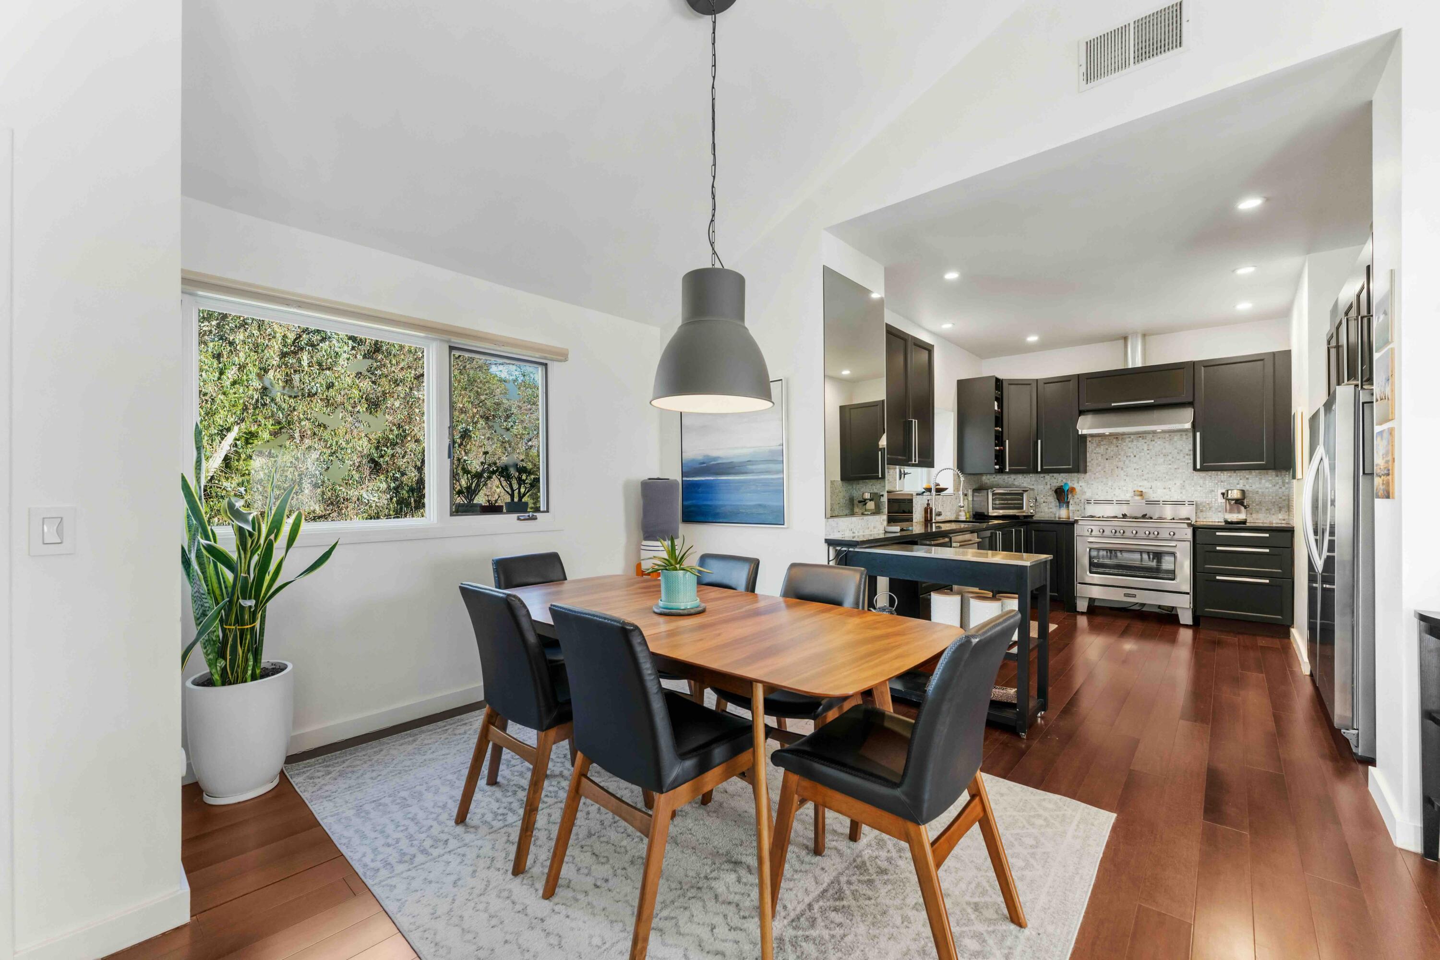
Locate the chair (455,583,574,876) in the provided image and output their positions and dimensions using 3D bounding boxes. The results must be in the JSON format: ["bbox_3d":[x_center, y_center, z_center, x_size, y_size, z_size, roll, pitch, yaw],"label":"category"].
[{"bbox_3d":[-0.642,0.839,2.167,0.480,0.895,0.590,0,0,40],"label":"chair"}]

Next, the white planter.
[{"bbox_3d":[-2.024,1.063,2.374,0.360,0.487,0.360,0,-1,42],"label":"white planter"}]

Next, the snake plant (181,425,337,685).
[{"bbox_3d":[-1.990,0.307,2.379,0.490,1.100,0.560,0,-1,42],"label":"snake plant"}]

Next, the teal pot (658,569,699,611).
[{"bbox_3d":[-0.165,0.445,2.285,0.168,0.137,0.168,0,0,0],"label":"teal pot"}]

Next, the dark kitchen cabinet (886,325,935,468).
[{"bbox_3d":[1.366,-0.617,4.523,0.390,1.025,0.950,0,0,42],"label":"dark kitchen cabinet"}]

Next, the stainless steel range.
[{"bbox_3d":[4.223,0.783,5.694,0.910,1.140,0.660,0,-1,41],"label":"stainless steel range"}]

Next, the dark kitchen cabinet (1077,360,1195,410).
[{"bbox_3d":[4.229,-0.909,5.697,0.910,0.377,0.390,0,0,42],"label":"dark kitchen cabinet"}]

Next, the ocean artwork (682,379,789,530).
[{"bbox_3d":[0.066,-0.167,3.822,0.945,0.950,0.040,0,0,42],"label":"ocean artwork"}]

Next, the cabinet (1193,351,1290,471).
[{"bbox_3d":[4.803,-0.596,5.172,0.640,1.022,0.390,0,0,42],"label":"cabinet"}]

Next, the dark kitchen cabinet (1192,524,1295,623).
[{"bbox_3d":[4.840,0.878,5.175,0.620,0.884,0.620,0,-1,41],"label":"dark kitchen cabinet"}]

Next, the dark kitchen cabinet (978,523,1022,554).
[{"bbox_3d":[2.583,0.880,5.754,0.620,0.880,1.200,0,-1,42],"label":"dark kitchen cabinet"}]

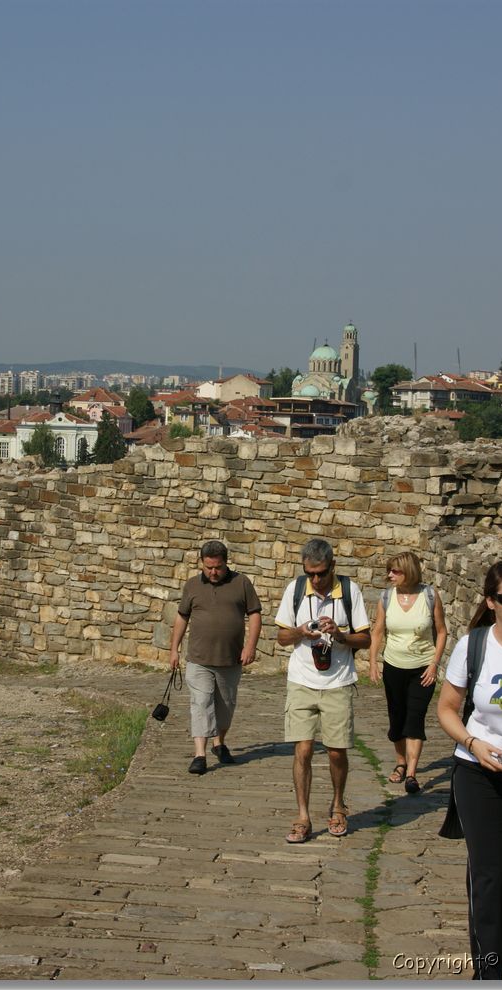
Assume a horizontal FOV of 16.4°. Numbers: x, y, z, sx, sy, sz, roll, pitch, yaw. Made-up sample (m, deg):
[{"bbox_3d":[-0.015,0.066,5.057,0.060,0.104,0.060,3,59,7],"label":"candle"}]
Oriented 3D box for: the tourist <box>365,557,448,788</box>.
[{"bbox_3d":[1.069,1.189,11.822,0.530,1.603,0.550,1,2,9],"label":"tourist"}]

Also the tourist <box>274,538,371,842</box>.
[{"bbox_3d":[0.419,1.114,10.070,0.560,1.717,0.580,1,2,4],"label":"tourist"}]

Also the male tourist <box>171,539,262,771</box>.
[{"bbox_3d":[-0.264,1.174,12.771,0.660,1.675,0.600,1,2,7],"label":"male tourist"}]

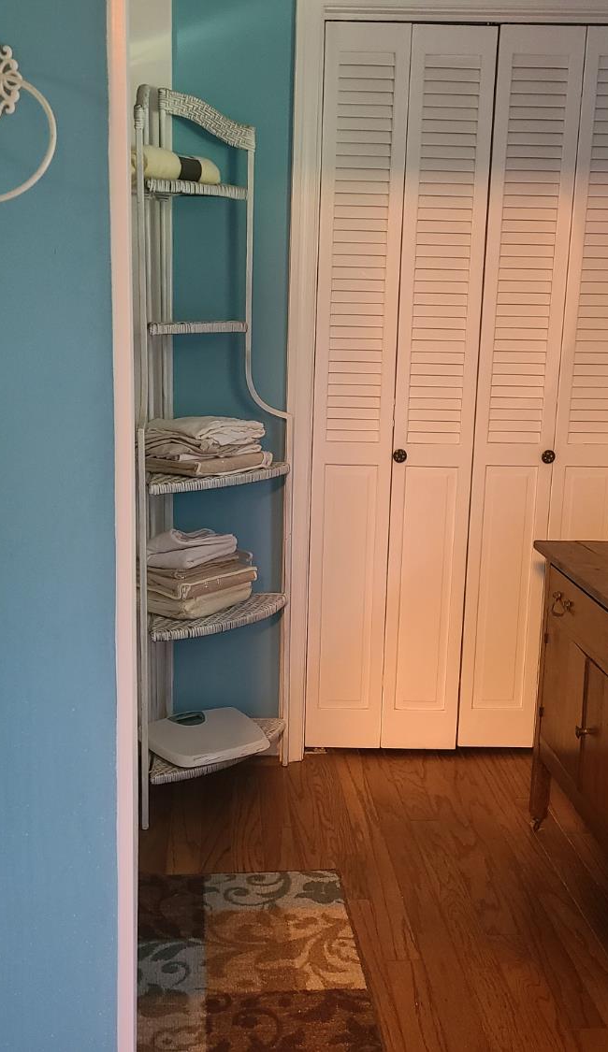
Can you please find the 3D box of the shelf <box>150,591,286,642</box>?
[{"bbox_3d":[-0.235,0.230,2.776,0.383,0.025,0.405,1,12,-1],"label":"shelf"}]

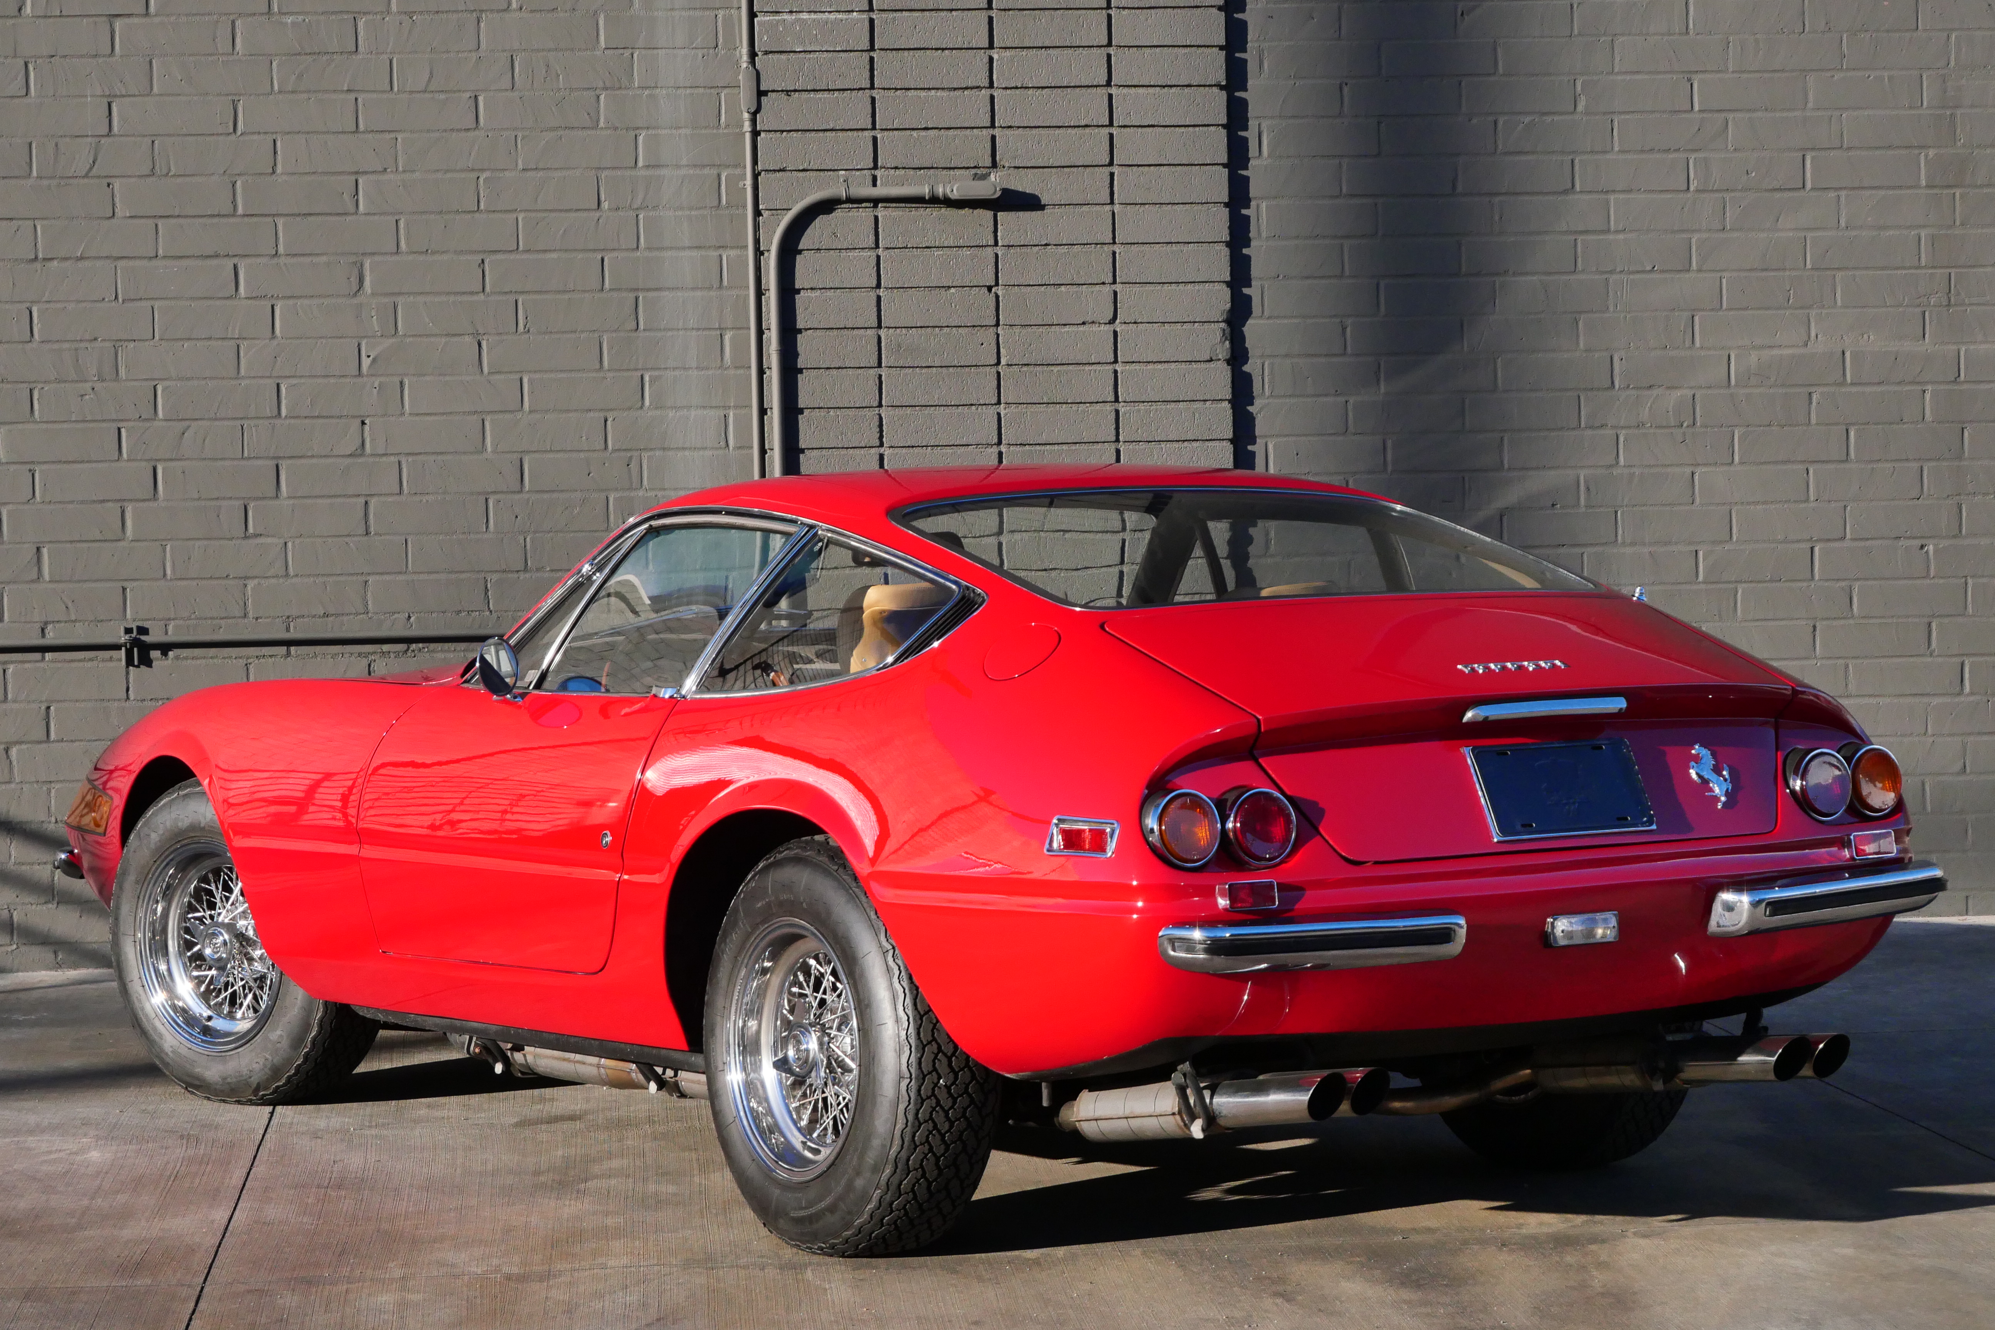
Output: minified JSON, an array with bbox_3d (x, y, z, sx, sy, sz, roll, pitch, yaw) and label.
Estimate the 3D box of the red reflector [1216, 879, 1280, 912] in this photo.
[{"bbox_3d":[0.362,0.334,6.677,0.091,0.046,0.040,-3,3,-32],"label":"red reflector"}]

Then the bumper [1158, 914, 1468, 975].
[{"bbox_3d":[0.455,0.409,6.702,0.492,0.073,0.124,-2,2,-26],"label":"bumper"}]

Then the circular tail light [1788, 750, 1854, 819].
[{"bbox_3d":[1.291,0.193,7.260,0.113,0.113,0.055,-2,2,-32],"label":"circular tail light"}]

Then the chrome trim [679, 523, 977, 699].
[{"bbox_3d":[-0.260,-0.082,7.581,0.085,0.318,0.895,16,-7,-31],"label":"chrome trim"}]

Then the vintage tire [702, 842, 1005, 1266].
[{"bbox_3d":[-0.242,0.611,7.451,0.209,0.662,0.672,-3,3,-32],"label":"vintage tire"}]

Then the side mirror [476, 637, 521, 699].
[{"bbox_3d":[-0.918,0.002,8.402,0.104,0.117,0.055,-3,3,-42],"label":"side mirror"}]

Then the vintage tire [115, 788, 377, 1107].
[{"bbox_3d":[-1.538,0.562,9.457,0.672,0.662,0.209,0,3,38],"label":"vintage tire"}]

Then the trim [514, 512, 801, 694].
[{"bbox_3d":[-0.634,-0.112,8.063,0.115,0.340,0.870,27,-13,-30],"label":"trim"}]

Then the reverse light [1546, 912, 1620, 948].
[{"bbox_3d":[0.877,0.395,6.896,0.122,0.050,0.032,-2,2,-32],"label":"reverse light"}]

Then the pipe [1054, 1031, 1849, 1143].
[{"bbox_3d":[0.709,0.652,7.282,1.065,0.169,0.796,-3,3,-32],"label":"pipe"}]

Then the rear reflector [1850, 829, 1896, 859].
[{"bbox_3d":[1.371,0.286,7.242,0.087,0.042,0.032,-2,2,-32],"label":"rear reflector"}]

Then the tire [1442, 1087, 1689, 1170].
[{"bbox_3d":[0.938,0.554,8.135,0.215,0.665,0.665,-2,2,-32],"label":"tire"}]

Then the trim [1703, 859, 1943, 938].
[{"bbox_3d":[1.325,0.373,7.242,0.492,0.073,0.124,-3,3,-38],"label":"trim"}]

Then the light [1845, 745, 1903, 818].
[{"bbox_3d":[1.400,0.186,7.401,0.114,0.114,0.055,-3,3,-32],"label":"light"}]

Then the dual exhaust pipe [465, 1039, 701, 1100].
[{"bbox_3d":[-0.734,0.738,8.707,0.199,0.119,1.095,-3,3,-32],"label":"dual exhaust pipe"}]

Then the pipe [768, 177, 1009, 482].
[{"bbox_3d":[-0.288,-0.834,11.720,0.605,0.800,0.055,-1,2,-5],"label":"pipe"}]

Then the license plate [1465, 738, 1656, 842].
[{"bbox_3d":[0.860,0.191,7.013,0.310,0.156,0.020,-3,-22,-32],"label":"license plate"}]

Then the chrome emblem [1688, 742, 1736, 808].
[{"bbox_3d":[1.103,0.170,7.107,0.082,0.112,0.012,-2,-24,-32],"label":"chrome emblem"}]

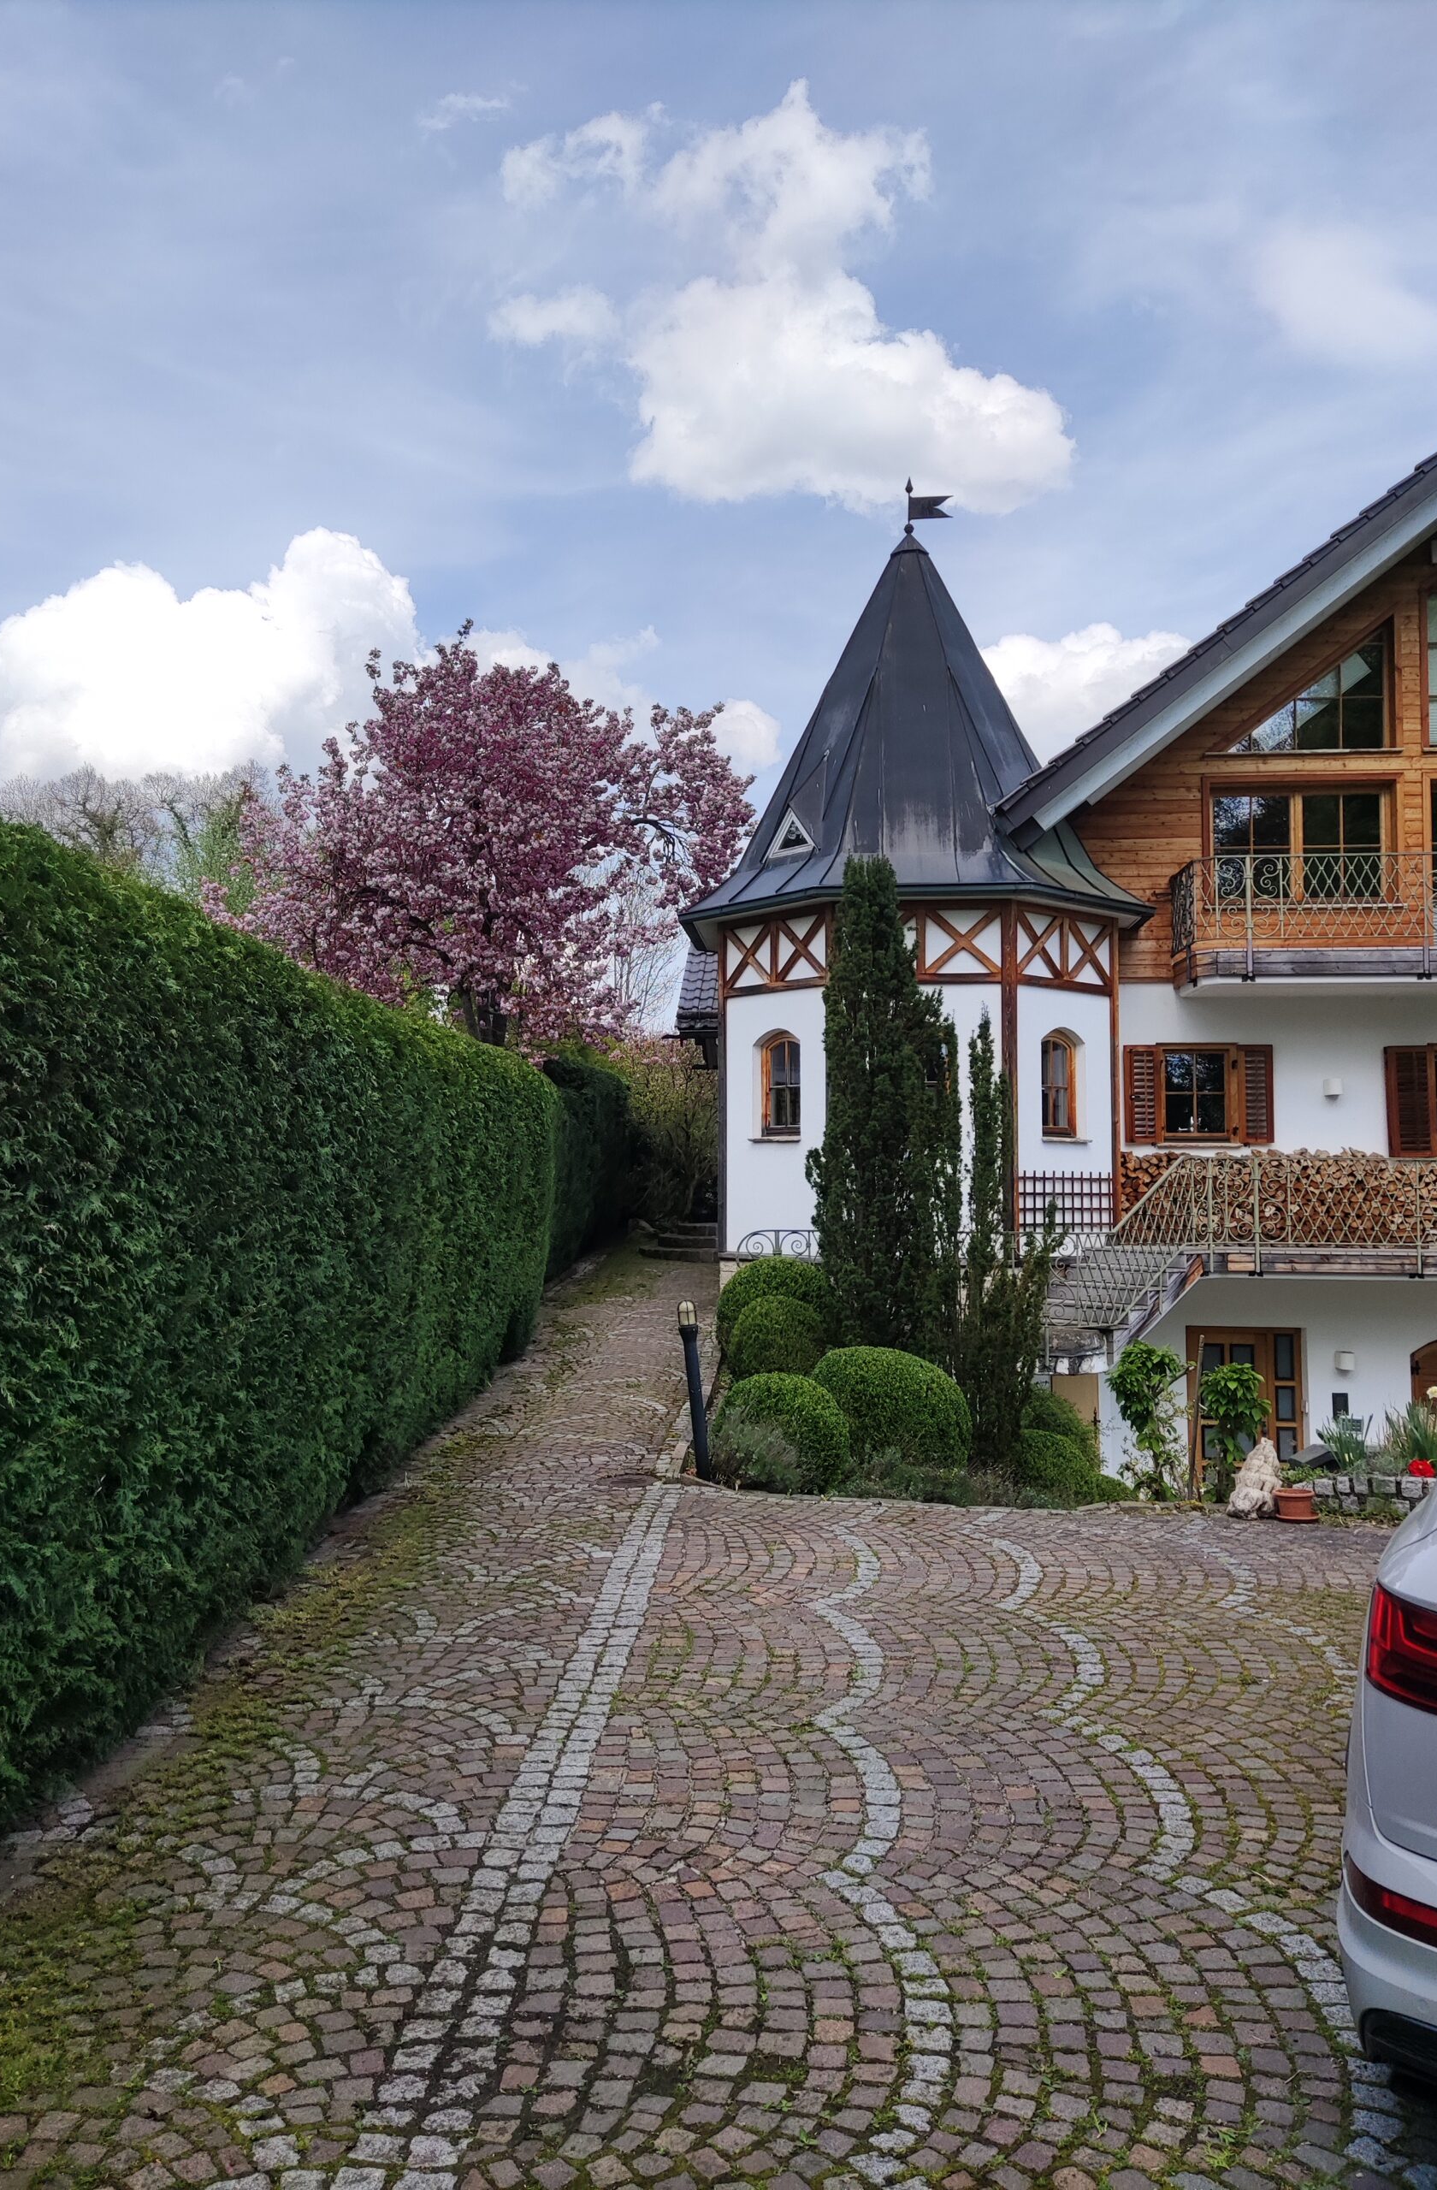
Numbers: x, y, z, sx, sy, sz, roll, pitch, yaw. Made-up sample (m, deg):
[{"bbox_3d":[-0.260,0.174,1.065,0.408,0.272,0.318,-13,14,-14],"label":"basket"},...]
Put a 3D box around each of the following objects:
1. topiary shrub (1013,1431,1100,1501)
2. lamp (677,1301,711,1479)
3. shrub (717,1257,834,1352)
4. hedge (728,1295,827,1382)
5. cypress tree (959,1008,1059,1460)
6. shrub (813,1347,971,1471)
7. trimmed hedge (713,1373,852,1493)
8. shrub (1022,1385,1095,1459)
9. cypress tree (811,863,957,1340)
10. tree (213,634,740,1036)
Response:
[{"bbox_3d":[1.972,2.263,9.787,0.620,0.500,0.620,-1,-3,11],"label":"topiary shrub"},{"bbox_3d":[-0.124,1.646,9.174,0.110,1.030,0.110,-5,-3,-2],"label":"lamp"},{"bbox_3d":[0.432,1.621,12.380,0.880,0.780,0.860,0,-3,2],"label":"shrub"},{"bbox_3d":[0.398,1.675,11.083,0.670,0.660,0.660,0,-3,2],"label":"hedge"},{"bbox_3d":[1.827,0.908,10.226,0.650,2.880,0.620,-1,-3,10],"label":"cypress tree"},{"bbox_3d":[1.040,1.898,9.880,0.950,0.760,0.920,0,-3,6],"label":"shrub"},{"bbox_3d":[0.371,1.925,9.484,0.800,0.640,0.780,0,-3,2],"label":"trimmed hedge"},{"bbox_3d":[2.194,2.269,10.883,0.700,0.650,0.700,-1,-3,11],"label":"shrub"},{"bbox_3d":[1.184,0.210,11.701,1.050,3.850,1.000,0,-3,6],"label":"cypress tree"},{"bbox_3d":[-3.003,-2.192,20.810,6.900,7.400,6.600,0,-3,-8],"label":"tree"}]

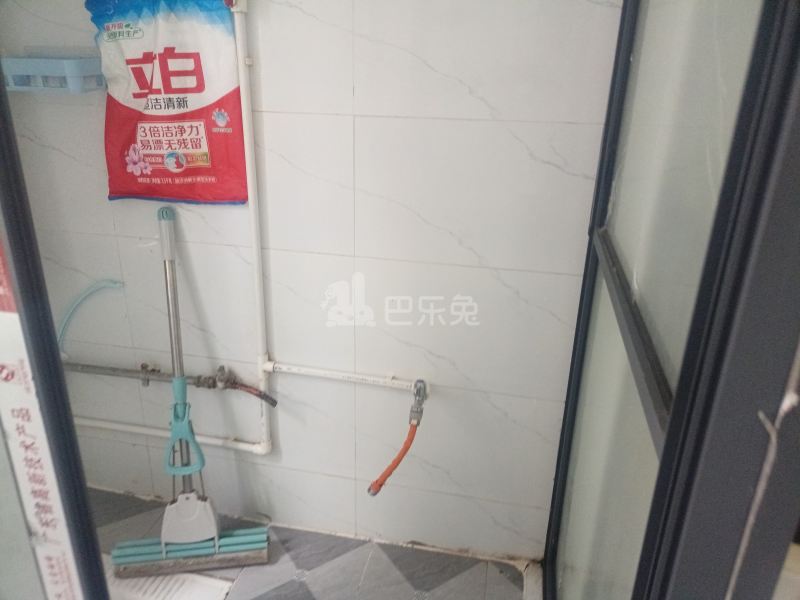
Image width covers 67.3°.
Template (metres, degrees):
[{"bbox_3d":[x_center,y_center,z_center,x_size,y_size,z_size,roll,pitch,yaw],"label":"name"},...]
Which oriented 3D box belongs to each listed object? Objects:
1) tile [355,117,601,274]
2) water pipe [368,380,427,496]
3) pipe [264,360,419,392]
[{"bbox_3d":[0.173,-0.212,1.239,0.550,0.300,0.010,6,21,11],"label":"tile"},{"bbox_3d":[-0.007,0.326,1.412,0.127,0.300,0.105,6,21,11],"label":"water pipe"},{"bbox_3d":[-0.142,0.181,1.429,0.382,0.028,0.030,6,21,11],"label":"pipe"}]

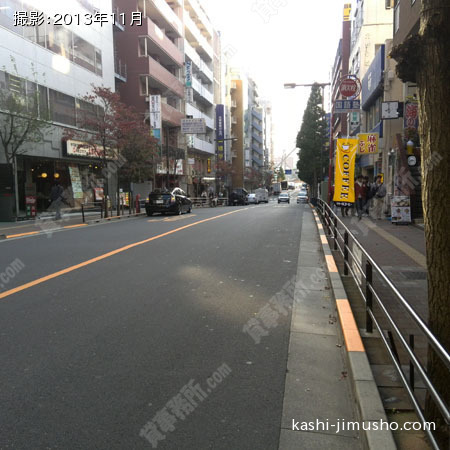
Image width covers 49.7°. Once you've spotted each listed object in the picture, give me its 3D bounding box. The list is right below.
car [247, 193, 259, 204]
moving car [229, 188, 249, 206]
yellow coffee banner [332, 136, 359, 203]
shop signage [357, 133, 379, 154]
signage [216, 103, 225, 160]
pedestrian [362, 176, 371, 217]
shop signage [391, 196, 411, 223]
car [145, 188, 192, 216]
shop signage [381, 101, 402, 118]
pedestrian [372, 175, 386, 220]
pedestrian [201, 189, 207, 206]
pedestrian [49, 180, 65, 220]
[{"bbox_3d":[3.509,-3.469,65.000,1.700,1.460,4.500,0,5,9],"label":"car"},{"bbox_3d":[1.574,-3.070,53.400,1.700,1.830,4.600,0,5,9],"label":"moving car"},{"bbox_3d":[3.184,-1.372,12.800,0.600,1.780,0.050,4,5,11],"label":"yellow coffee banner"},{"bbox_3d":[6.546,-3.719,22.200,0.980,0.940,0.180,1,5,12],"label":"shop signage"},{"bbox_3d":[-0.545,-11.697,61.500,1.000,7.100,0.300,0,5,9],"label":"signage"},{"bbox_3d":[5.894,-1.180,20.100,0.500,1.650,0.420,0,5,9],"label":"pedestrian"},{"bbox_3d":[5.648,-0.460,15.600,0.640,0.900,0.450,0,5,9],"label":"shop signage"},{"bbox_3d":[-3.052,-1.365,27.420,1.745,1.490,4.450,0,5,9],"label":"car"},{"bbox_3d":[5.982,-4.089,17.300,0.760,0.620,0.180,1,5,13],"label":"shop signage"},{"bbox_3d":[5.691,-1.014,17.900,0.550,1.650,0.420,0,5,14],"label":"pedestrian"},{"bbox_3d":[-1.976,-2.539,44.800,0.500,1.660,0.350,0,5,9],"label":"pedestrian"},{"bbox_3d":[-7.547,-1.065,21.800,0.520,1.640,0.500,0,5,9],"label":"pedestrian"}]

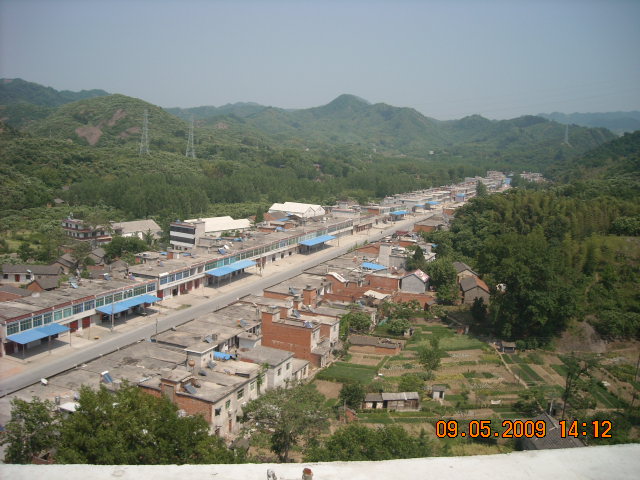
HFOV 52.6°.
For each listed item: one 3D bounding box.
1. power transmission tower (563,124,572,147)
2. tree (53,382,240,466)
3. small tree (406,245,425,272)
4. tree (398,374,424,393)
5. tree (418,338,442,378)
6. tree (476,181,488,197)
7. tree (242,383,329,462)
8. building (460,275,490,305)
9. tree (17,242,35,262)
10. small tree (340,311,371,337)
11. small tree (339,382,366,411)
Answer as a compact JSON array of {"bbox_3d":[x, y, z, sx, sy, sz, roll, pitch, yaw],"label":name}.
[{"bbox_3d":[458.971,-194.344,1200.000,9.500,38.000,8.500,1,10,0],"label":"power transmission tower"},{"bbox_3d":[-22.281,25.211,82.956,23.310,13.270,15.150,1,10,0],"label":"tree"},{"bbox_3d":[35.158,6.970,236.607,6.582,10.805,6.582,1,10,0],"label":"small tree"},{"bbox_3d":[18.106,28.458,127.413,5.119,4.150,4.863,1,10,0],"label":"tree"},{"bbox_3d":[23.335,24.622,136.648,5.490,8.841,5.490,1,10,0],"label":"tree"},{"bbox_3d":[131.056,-40.843,520.959,10.063,14.108,10.063,1,10,0],"label":"tree"},{"bbox_3d":[-5.276,28.328,100.231,13.321,12.541,12.655,1,10,0],"label":"tree"},{"bbox_3d":[48.603,15.818,201.465,7.597,5.600,12.500,2,10,7],"label":"building"},{"bbox_3d":[-110.527,4.693,242.389,6.742,7.621,6.742,1,10,0],"label":"tree"},{"bbox_3d":[9.061,20.972,163.435,7.577,6.550,7.577,1,10,0],"label":"small tree"},{"bbox_3d":[6.099,28.720,119.856,5.186,5.677,5.186,1,10,0],"label":"small tree"}]

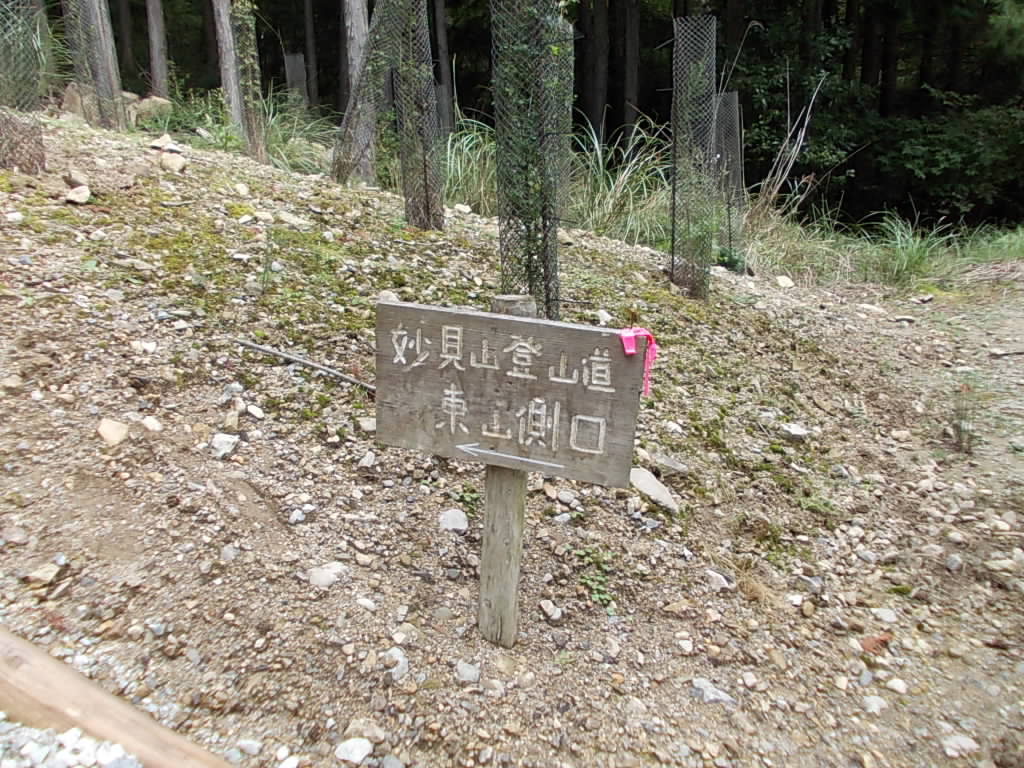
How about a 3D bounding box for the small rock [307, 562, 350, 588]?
[{"bbox_3d":[-0.498,0.519,2.246,0.112,0.045,0.080,-5,18,-14],"label":"small rock"}]

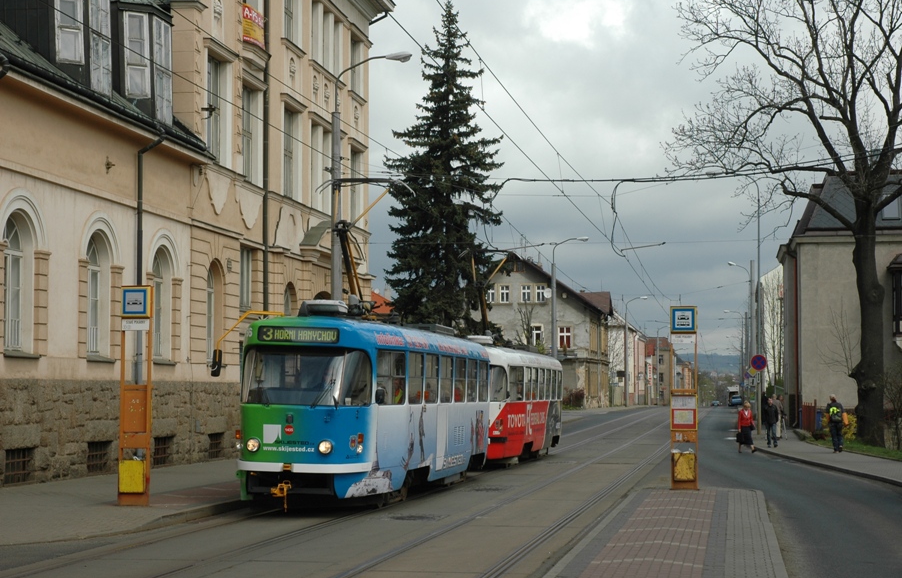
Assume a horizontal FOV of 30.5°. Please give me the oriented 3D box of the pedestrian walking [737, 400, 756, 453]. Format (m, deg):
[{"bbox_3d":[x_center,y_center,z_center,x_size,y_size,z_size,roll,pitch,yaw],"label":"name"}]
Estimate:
[{"bbox_3d":[9.181,4.296,51.337,0.550,1.610,0.500,2,-4,-33],"label":"pedestrian walking"}]

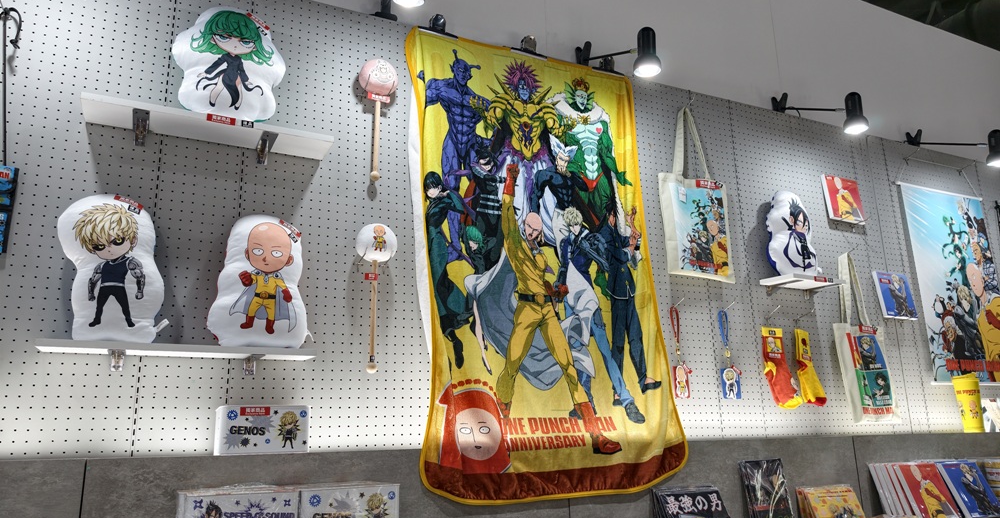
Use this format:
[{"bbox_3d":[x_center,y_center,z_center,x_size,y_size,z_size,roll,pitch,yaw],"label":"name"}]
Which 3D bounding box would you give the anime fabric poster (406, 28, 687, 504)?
[{"bbox_3d":[0.139,-0.035,2.127,0.860,1.445,0.105,5,-23,-25],"label":"anime fabric poster"}]

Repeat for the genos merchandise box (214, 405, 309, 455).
[{"bbox_3d":[-0.582,0.416,1.685,0.204,0.110,0.135,6,-16,-27],"label":"genos merchandise box"}]

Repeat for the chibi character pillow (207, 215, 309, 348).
[{"bbox_3d":[-0.615,0.063,1.791,0.245,0.355,0.100,5,-20,-25],"label":"chibi character pillow"}]

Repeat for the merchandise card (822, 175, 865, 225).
[{"bbox_3d":[1.446,-0.250,2.914,0.195,0.193,0.018,5,-19,-25],"label":"merchandise card"}]

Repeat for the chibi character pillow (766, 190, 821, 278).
[{"bbox_3d":[1.108,-0.092,2.643,0.223,0.355,0.105,5,-20,-25],"label":"chibi character pillow"}]

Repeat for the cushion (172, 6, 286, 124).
[{"bbox_3d":[-0.718,-0.510,1.849,0.285,0.355,0.105,5,-20,-25],"label":"cushion"}]

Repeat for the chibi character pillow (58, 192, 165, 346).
[{"bbox_3d":[-0.923,0.027,1.649,0.224,0.363,0.100,-1,-17,-27],"label":"chibi character pillow"}]

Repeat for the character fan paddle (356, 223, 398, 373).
[{"bbox_3d":[-0.343,0.102,1.923,0.114,0.420,0.100,5,-15,-25],"label":"character fan paddle"}]

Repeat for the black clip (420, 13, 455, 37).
[{"bbox_3d":[-0.207,-0.770,2.297,0.143,0.077,0.045,5,-15,-26],"label":"black clip"}]

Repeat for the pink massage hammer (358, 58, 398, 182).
[{"bbox_3d":[-0.363,-0.406,2.043,0.114,0.395,0.100,5,-15,-25],"label":"pink massage hammer"}]

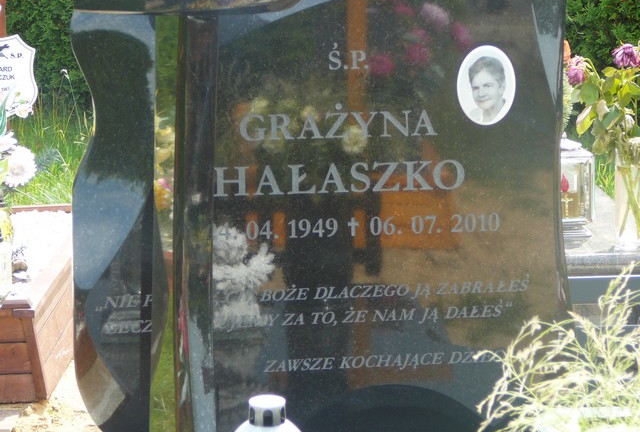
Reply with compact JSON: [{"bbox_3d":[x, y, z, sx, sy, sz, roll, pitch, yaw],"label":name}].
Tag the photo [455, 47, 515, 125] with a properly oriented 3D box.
[{"bbox_3d":[0.300,-0.235,3.500,0.108,0.147,0.008,-2,11,-6],"label":"photo"}]

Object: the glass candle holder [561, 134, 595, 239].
[{"bbox_3d":[0.562,-0.074,4.450,0.128,0.238,0.128,0,13,2],"label":"glass candle holder"}]

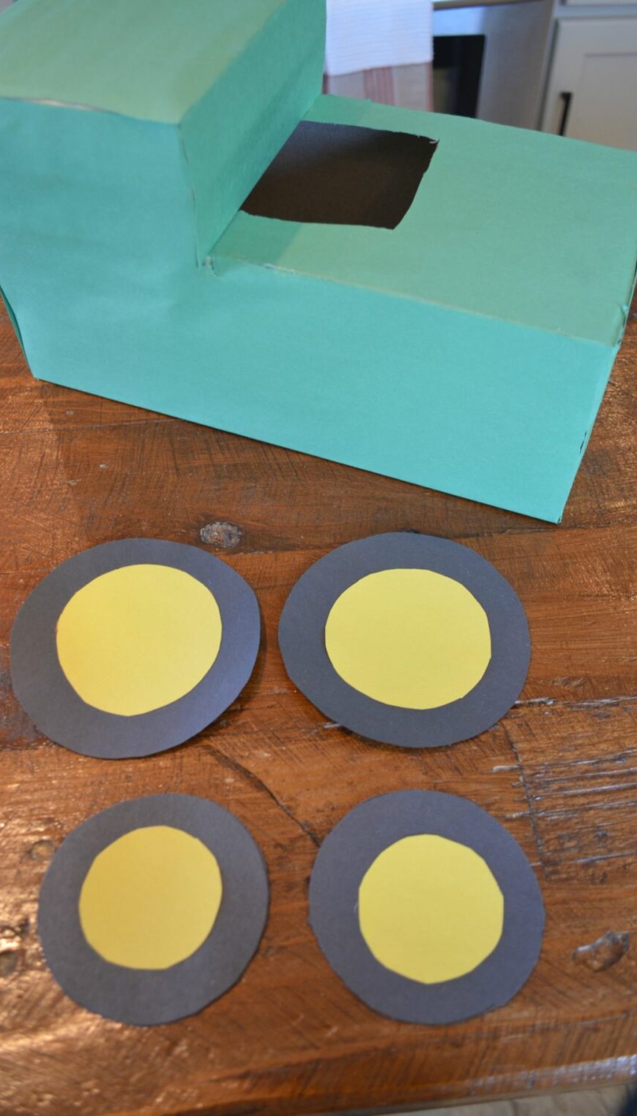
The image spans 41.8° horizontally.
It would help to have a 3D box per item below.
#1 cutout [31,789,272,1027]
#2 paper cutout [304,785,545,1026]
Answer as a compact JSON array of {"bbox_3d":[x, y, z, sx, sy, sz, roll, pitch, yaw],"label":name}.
[{"bbox_3d":[-0.076,0.158,0.384,0.106,0.005,0.100,-2,55,0],"label":"cutout"},{"bbox_3d":[0.049,0.155,0.382,0.107,0.005,0.102,-2,55,0],"label":"paper cutout"}]

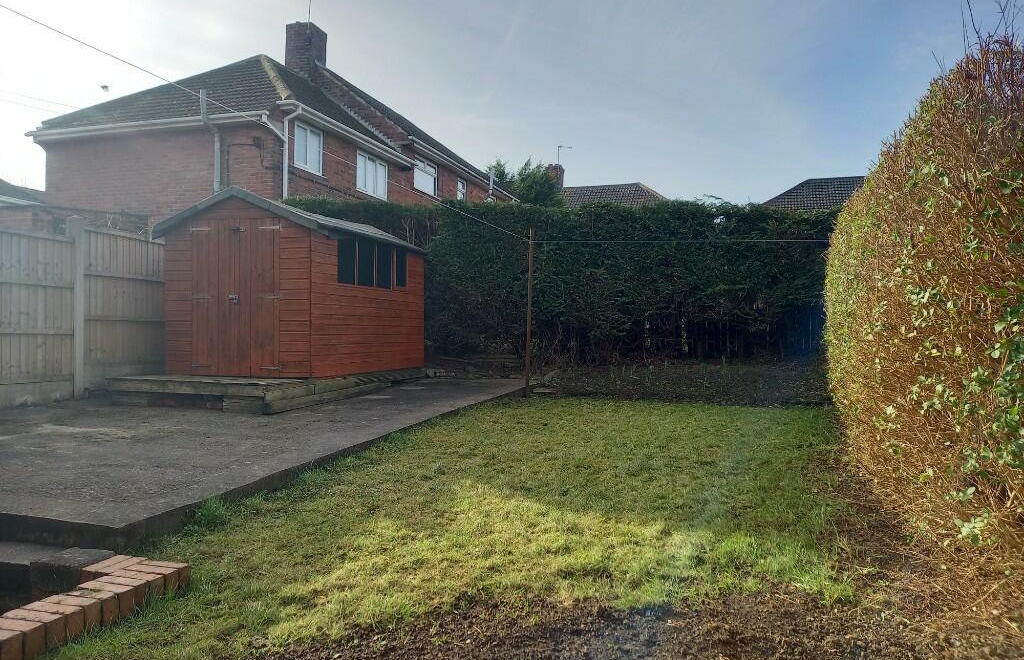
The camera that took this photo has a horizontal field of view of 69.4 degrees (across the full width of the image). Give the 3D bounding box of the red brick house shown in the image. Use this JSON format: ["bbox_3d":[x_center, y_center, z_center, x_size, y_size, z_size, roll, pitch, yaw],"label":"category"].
[{"bbox_3d":[-5.113,-3.803,22.171,6.550,9.200,15.200,0,0,17],"label":"red brick house"}]

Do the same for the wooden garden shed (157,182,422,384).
[{"bbox_3d":[-2.708,-0.522,9.900,2.160,2.120,3.190,0,0,17],"label":"wooden garden shed"}]

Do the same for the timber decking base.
[{"bbox_3d":[-2.780,0.665,9.366,2.260,0.260,4.100,0,0,17],"label":"timber decking base"}]

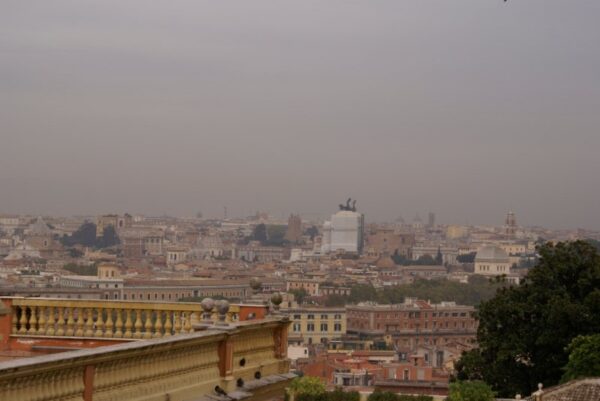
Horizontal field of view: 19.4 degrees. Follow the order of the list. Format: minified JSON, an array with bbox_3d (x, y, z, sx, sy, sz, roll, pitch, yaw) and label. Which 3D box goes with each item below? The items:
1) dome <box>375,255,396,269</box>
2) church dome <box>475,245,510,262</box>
[{"bbox_3d":[59.560,42.500,1220.000,14.500,9.700,14.500,0,-1,0],"label":"dome"},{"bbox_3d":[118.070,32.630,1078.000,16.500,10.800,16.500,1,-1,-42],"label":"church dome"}]

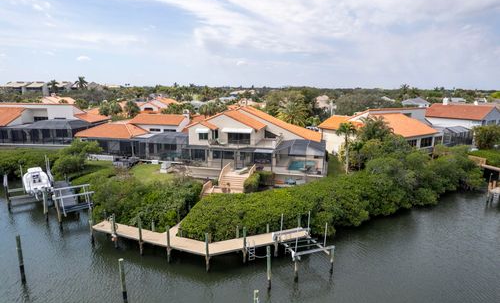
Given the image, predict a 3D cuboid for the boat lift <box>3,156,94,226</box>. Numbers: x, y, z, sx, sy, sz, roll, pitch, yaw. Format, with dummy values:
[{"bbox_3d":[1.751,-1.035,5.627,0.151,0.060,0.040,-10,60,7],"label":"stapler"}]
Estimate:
[{"bbox_3d":[-20.560,4.290,32.530,8.540,4.170,6.300,6,13,26],"label":"boat lift"}]

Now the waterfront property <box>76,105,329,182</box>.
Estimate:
[{"bbox_3d":[-6.300,-2.660,48.020,33.950,8.440,18.430,4,12,17],"label":"waterfront property"}]

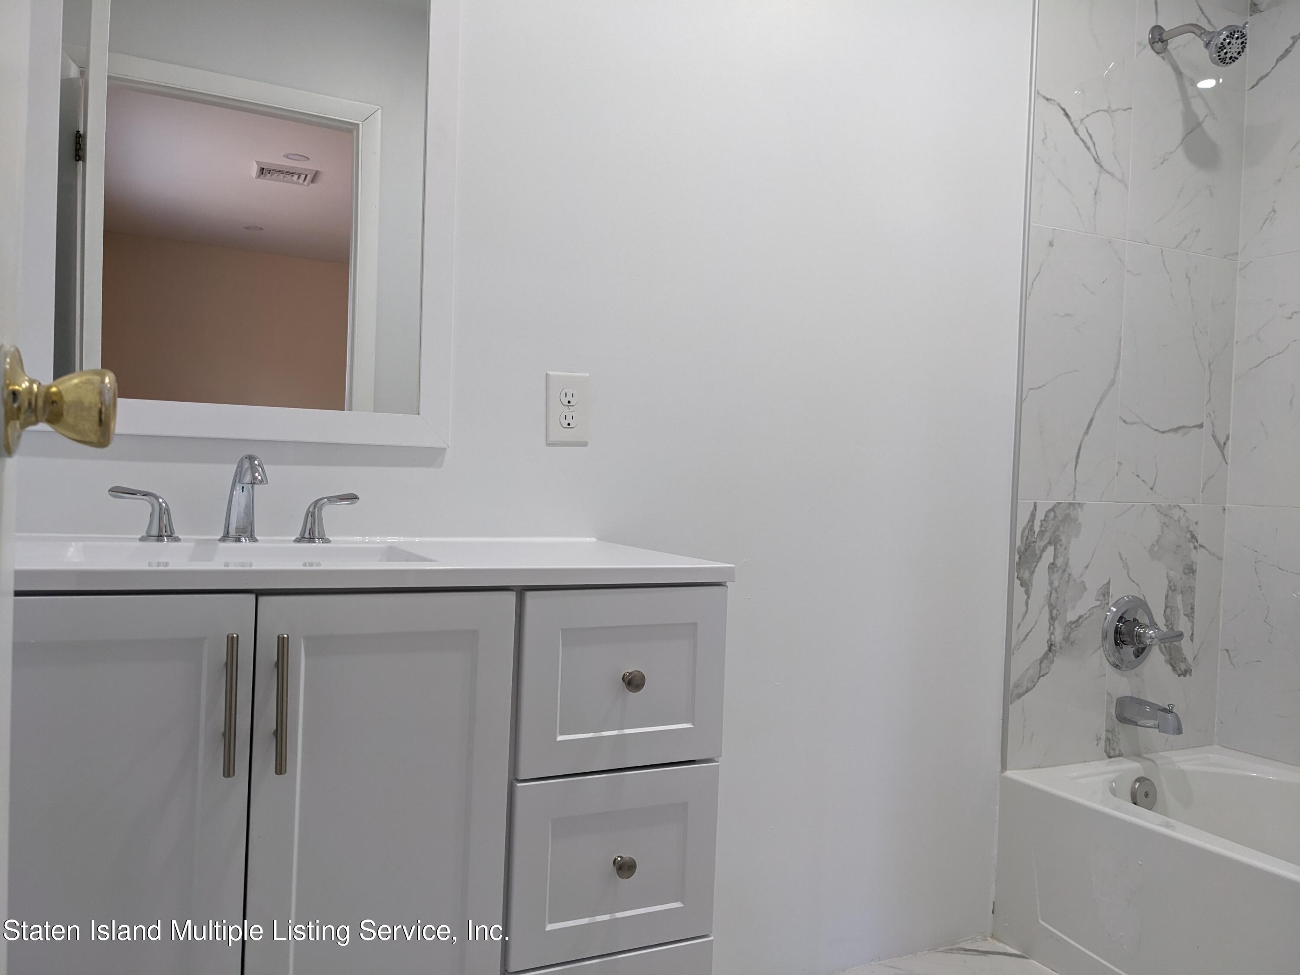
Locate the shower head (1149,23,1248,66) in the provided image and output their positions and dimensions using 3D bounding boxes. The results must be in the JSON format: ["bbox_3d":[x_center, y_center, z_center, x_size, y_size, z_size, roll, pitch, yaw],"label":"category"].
[{"bbox_3d":[1.240,-1.002,2.276,0.094,0.153,0.225,2,1,-26],"label":"shower head"}]

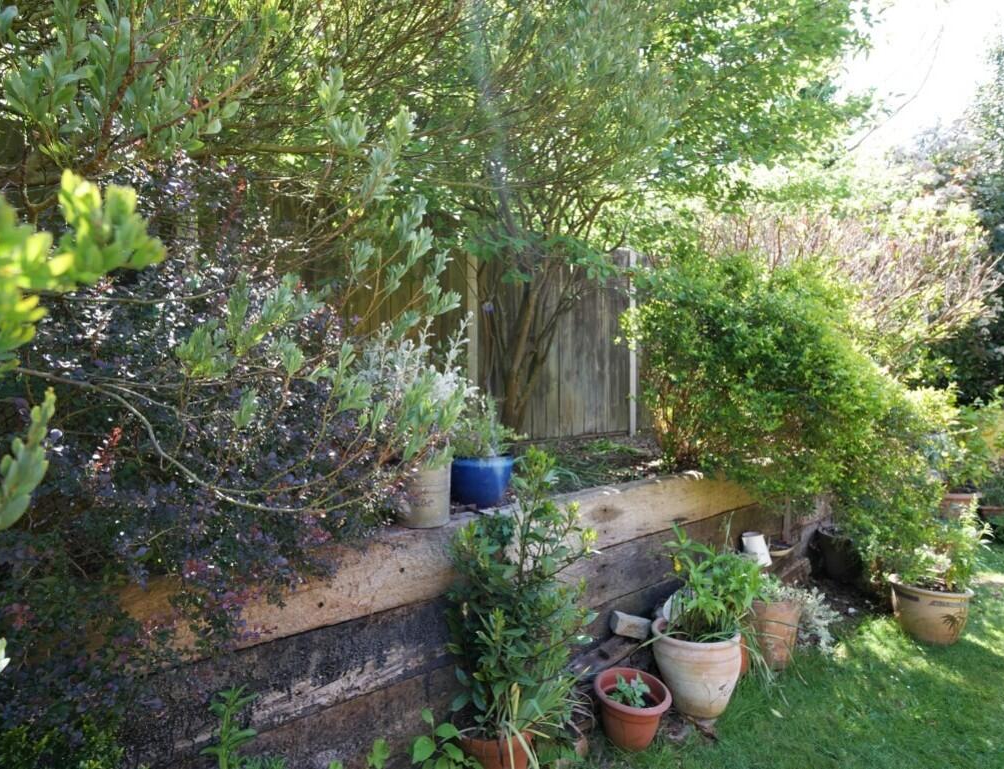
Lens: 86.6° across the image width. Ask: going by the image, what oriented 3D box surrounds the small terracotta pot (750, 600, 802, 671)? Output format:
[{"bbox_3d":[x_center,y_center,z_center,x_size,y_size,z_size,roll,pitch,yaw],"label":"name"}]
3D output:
[{"bbox_3d":[1.430,1.290,2.780,0.245,0.350,0.245,0,0,27],"label":"small terracotta pot"}]

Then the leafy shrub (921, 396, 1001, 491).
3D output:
[{"bbox_3d":[4.304,0.555,5.000,0.580,0.890,0.540,0,0,41],"label":"leafy shrub"}]

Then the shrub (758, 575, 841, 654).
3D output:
[{"bbox_3d":[1.581,1.225,2.840,0.380,0.430,0.340,0,0,29],"label":"shrub"}]

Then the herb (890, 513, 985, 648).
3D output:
[{"bbox_3d":[2.523,1.102,3.100,0.450,0.735,0.440,0,0,39],"label":"herb"}]

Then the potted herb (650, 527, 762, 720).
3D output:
[{"bbox_3d":[0.920,1.055,2.420,0.460,0.810,0.440,0,0,21],"label":"potted herb"}]

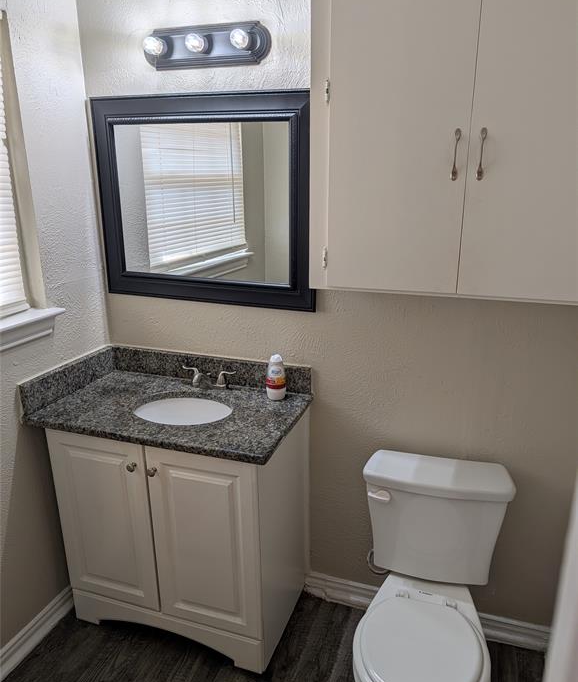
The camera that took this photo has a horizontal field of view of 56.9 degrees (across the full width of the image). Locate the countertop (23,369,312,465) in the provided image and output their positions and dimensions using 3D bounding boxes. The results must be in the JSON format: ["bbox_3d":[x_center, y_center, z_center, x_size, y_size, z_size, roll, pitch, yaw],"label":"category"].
[{"bbox_3d":[-0.406,0.239,1.887,0.874,0.033,0.486,5,17,18],"label":"countertop"}]

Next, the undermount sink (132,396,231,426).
[{"bbox_3d":[-0.375,0.325,1.887,0.392,0.149,0.322,5,17,18],"label":"undermount sink"}]

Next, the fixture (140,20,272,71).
[{"bbox_3d":[-0.283,-0.946,1.699,0.456,0.117,0.126,5,17,18],"label":"fixture"}]

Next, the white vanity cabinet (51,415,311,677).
[{"bbox_3d":[-0.394,0.652,2.027,0.780,0.839,0.443,5,17,18],"label":"white vanity cabinet"}]

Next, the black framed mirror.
[{"bbox_3d":[-0.308,-0.486,1.894,0.852,0.709,0.030,5,17,18],"label":"black framed mirror"}]

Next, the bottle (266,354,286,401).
[{"bbox_3d":[-0.045,0.129,1.907,0.075,0.168,0.059,1,16,5],"label":"bottle"}]

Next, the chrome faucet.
[{"bbox_3d":[-0.313,0.145,1.997,0.237,0.087,0.126,5,17,18],"label":"chrome faucet"}]

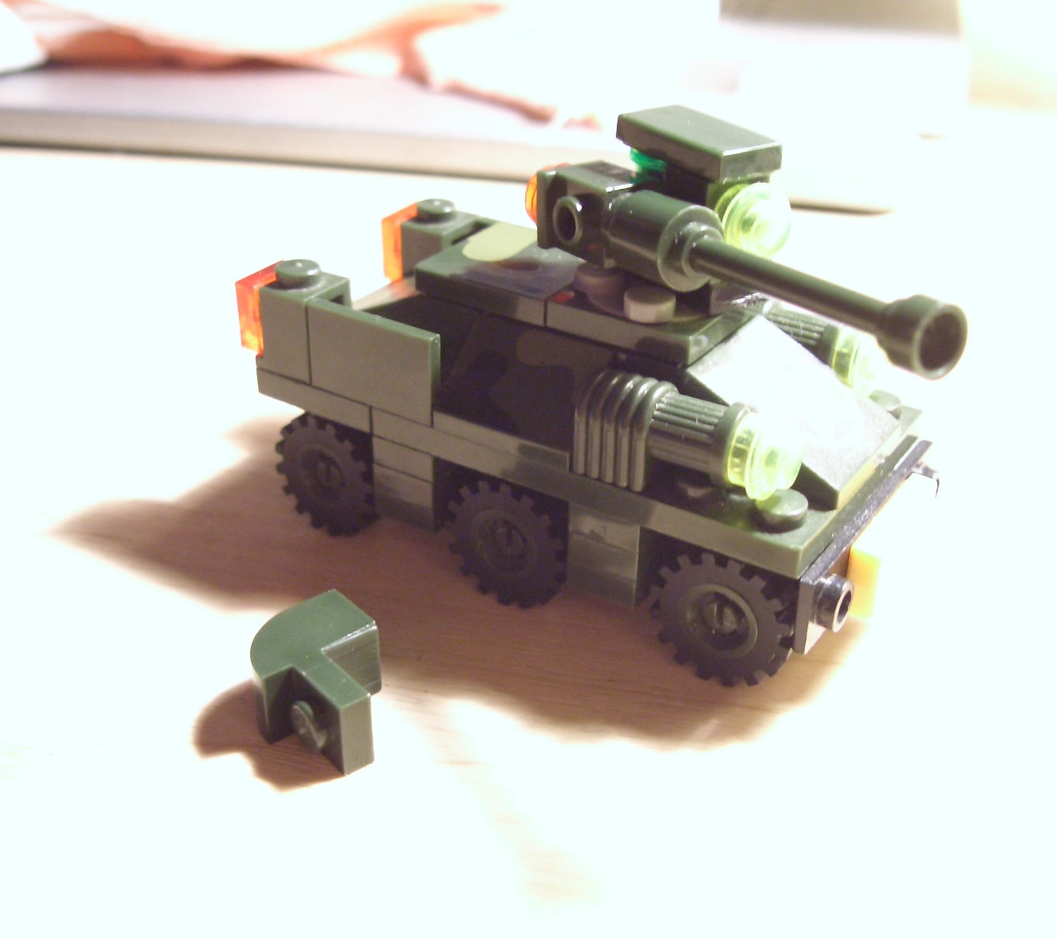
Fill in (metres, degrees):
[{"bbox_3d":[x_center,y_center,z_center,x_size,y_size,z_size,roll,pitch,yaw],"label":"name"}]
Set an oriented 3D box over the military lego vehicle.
[{"bbox_3d":[0.008,-0.010,0.144,0.076,0.049,0.037,19,34,28],"label":"military lego vehicle"}]

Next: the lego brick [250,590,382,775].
[{"bbox_3d":[-0.019,0.020,0.131,0.013,0.008,0.016,-21,37,-34],"label":"lego brick"}]

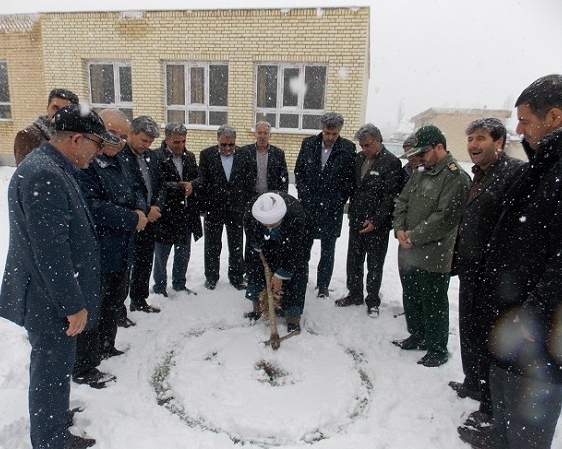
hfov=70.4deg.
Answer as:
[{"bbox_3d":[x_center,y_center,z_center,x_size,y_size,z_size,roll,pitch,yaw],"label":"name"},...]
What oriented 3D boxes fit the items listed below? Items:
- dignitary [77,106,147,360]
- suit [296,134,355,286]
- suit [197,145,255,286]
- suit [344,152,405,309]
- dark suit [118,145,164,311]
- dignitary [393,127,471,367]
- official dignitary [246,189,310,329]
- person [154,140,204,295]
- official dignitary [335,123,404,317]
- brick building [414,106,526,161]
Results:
[{"bbox_3d":[-1.107,0.158,2.536,0.460,1.700,0.540,5,13,12],"label":"dignitary"},{"bbox_3d":[0.448,-0.090,3.980,0.580,1.540,0.340,6,13,14],"label":"suit"},{"bbox_3d":[-0.552,-0.062,4.011,0.570,1.440,0.340,0,13,-11],"label":"suit"},{"bbox_3d":[0.909,0.018,3.925,0.550,1.480,0.380,9,11,30],"label":"suit"},{"bbox_3d":[-1.199,0.040,3.396,0.380,1.420,0.520,11,13,40],"label":"dark suit"},{"bbox_3d":[1.085,0.174,2.892,0.440,1.710,0.540,-5,15,-31],"label":"dignitary"},{"bbox_3d":[-0.028,0.291,3.297,0.560,1.170,0.780,4,10,7],"label":"official dignitary"},{"bbox_3d":[-1.063,-0.085,3.977,0.550,1.580,0.400,-2,11,-27],"label":"person"},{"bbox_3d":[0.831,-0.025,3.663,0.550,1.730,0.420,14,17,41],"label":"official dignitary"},{"bbox_3d":[11.209,-5.366,24.825,4.500,3.080,6.400,4,10,6],"label":"brick building"}]

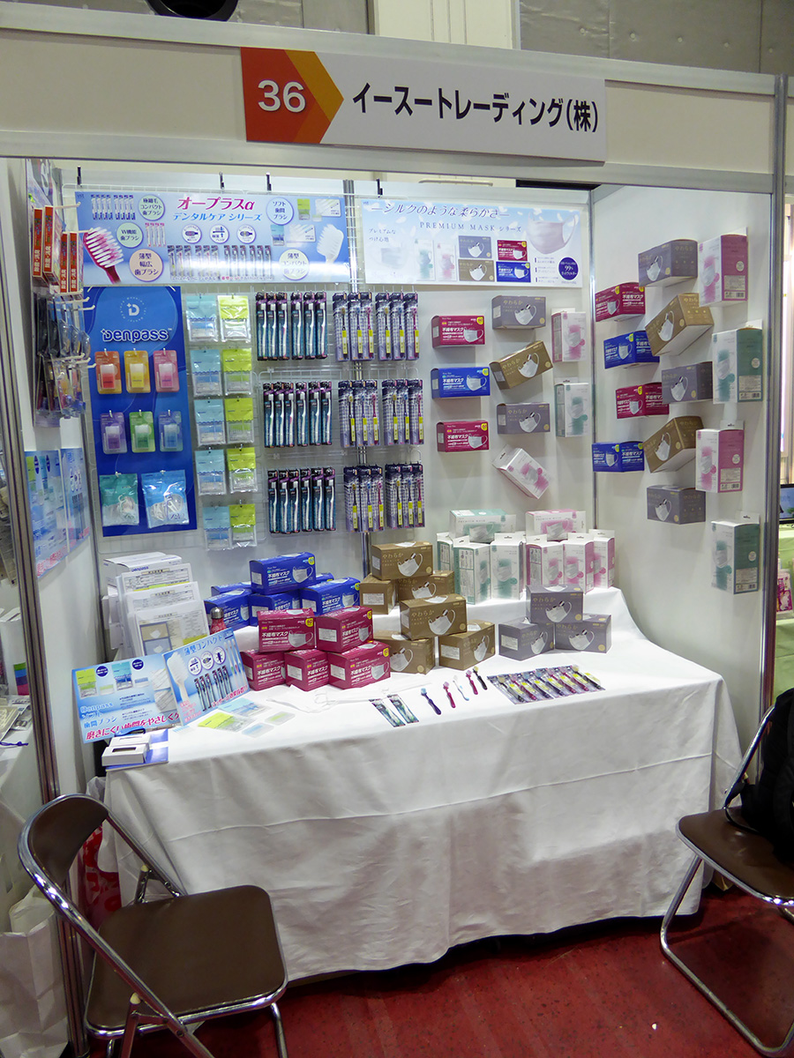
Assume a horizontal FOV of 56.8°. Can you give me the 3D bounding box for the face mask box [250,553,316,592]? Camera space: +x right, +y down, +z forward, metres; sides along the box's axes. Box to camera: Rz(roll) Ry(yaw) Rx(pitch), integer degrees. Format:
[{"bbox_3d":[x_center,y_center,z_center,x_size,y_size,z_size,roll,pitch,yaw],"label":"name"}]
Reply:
[{"bbox_3d":[-0.397,0.157,2.567,0.201,0.106,0.098,-8,10,-36],"label":"face mask box"}]

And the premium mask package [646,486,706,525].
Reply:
[{"bbox_3d":[0.943,-0.082,2.483,0.096,0.109,0.182,-4,6,-14],"label":"premium mask package"}]

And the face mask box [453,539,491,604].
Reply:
[{"bbox_3d":[0.262,0.148,2.538,0.086,0.202,0.101,4,10,40],"label":"face mask box"}]

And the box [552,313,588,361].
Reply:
[{"bbox_3d":[0.690,-0.768,2.939,0.101,0.202,0.086,-4,8,-14],"label":"box"}]

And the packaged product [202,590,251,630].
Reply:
[{"bbox_3d":[-0.571,0.282,2.475,0.096,0.107,0.201,1,8,28],"label":"packaged product"}]

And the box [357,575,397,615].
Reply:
[{"bbox_3d":[-0.065,0.236,2.627,0.097,0.109,0.199,-1,4,7],"label":"box"}]

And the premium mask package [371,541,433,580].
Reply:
[{"bbox_3d":[0.021,0.109,2.514,0.180,0.106,0.096,-5,8,-20],"label":"premium mask package"}]

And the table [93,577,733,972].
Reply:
[{"bbox_3d":[0.038,0.714,2.415,1.820,0.865,0.910,-4,8,-14],"label":"table"}]

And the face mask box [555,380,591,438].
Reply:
[{"bbox_3d":[0.710,-0.479,2.967,0.104,0.204,0.085,-5,8,-14],"label":"face mask box"}]

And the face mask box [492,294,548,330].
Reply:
[{"bbox_3d":[0.477,-0.842,2.863,0.182,0.109,0.096,-4,9,-16],"label":"face mask box"}]

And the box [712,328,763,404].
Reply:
[{"bbox_3d":[0.999,-0.473,2.154,0.085,0.204,0.104,-4,6,-14],"label":"box"}]

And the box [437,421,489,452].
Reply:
[{"bbox_3d":[0.258,-0.361,2.869,0.179,0.106,0.095,-4,7,-14],"label":"box"}]

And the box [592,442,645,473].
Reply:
[{"bbox_3d":[0.844,-0.274,2.802,0.103,0.104,0.179,-4,8,-14],"label":"box"}]

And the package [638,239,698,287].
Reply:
[{"bbox_3d":[0.896,-0.873,2.432,0.096,0.106,0.180,-4,8,-14],"label":"package"}]

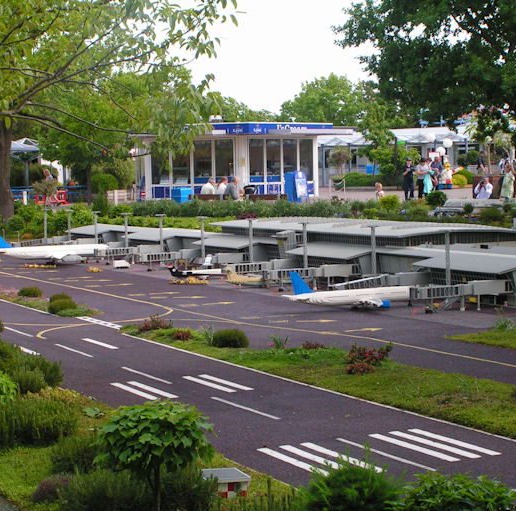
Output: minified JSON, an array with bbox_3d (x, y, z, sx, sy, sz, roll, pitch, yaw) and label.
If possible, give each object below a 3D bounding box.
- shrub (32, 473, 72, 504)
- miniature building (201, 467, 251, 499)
[{"bbox_3d":[-1.014,1.152,6.509,0.210,0.130,0.200,-1,4,0],"label":"shrub"},{"bbox_3d":[-0.157,1.136,6.589,0.205,0.110,0.210,-3,4,-21],"label":"miniature building"}]

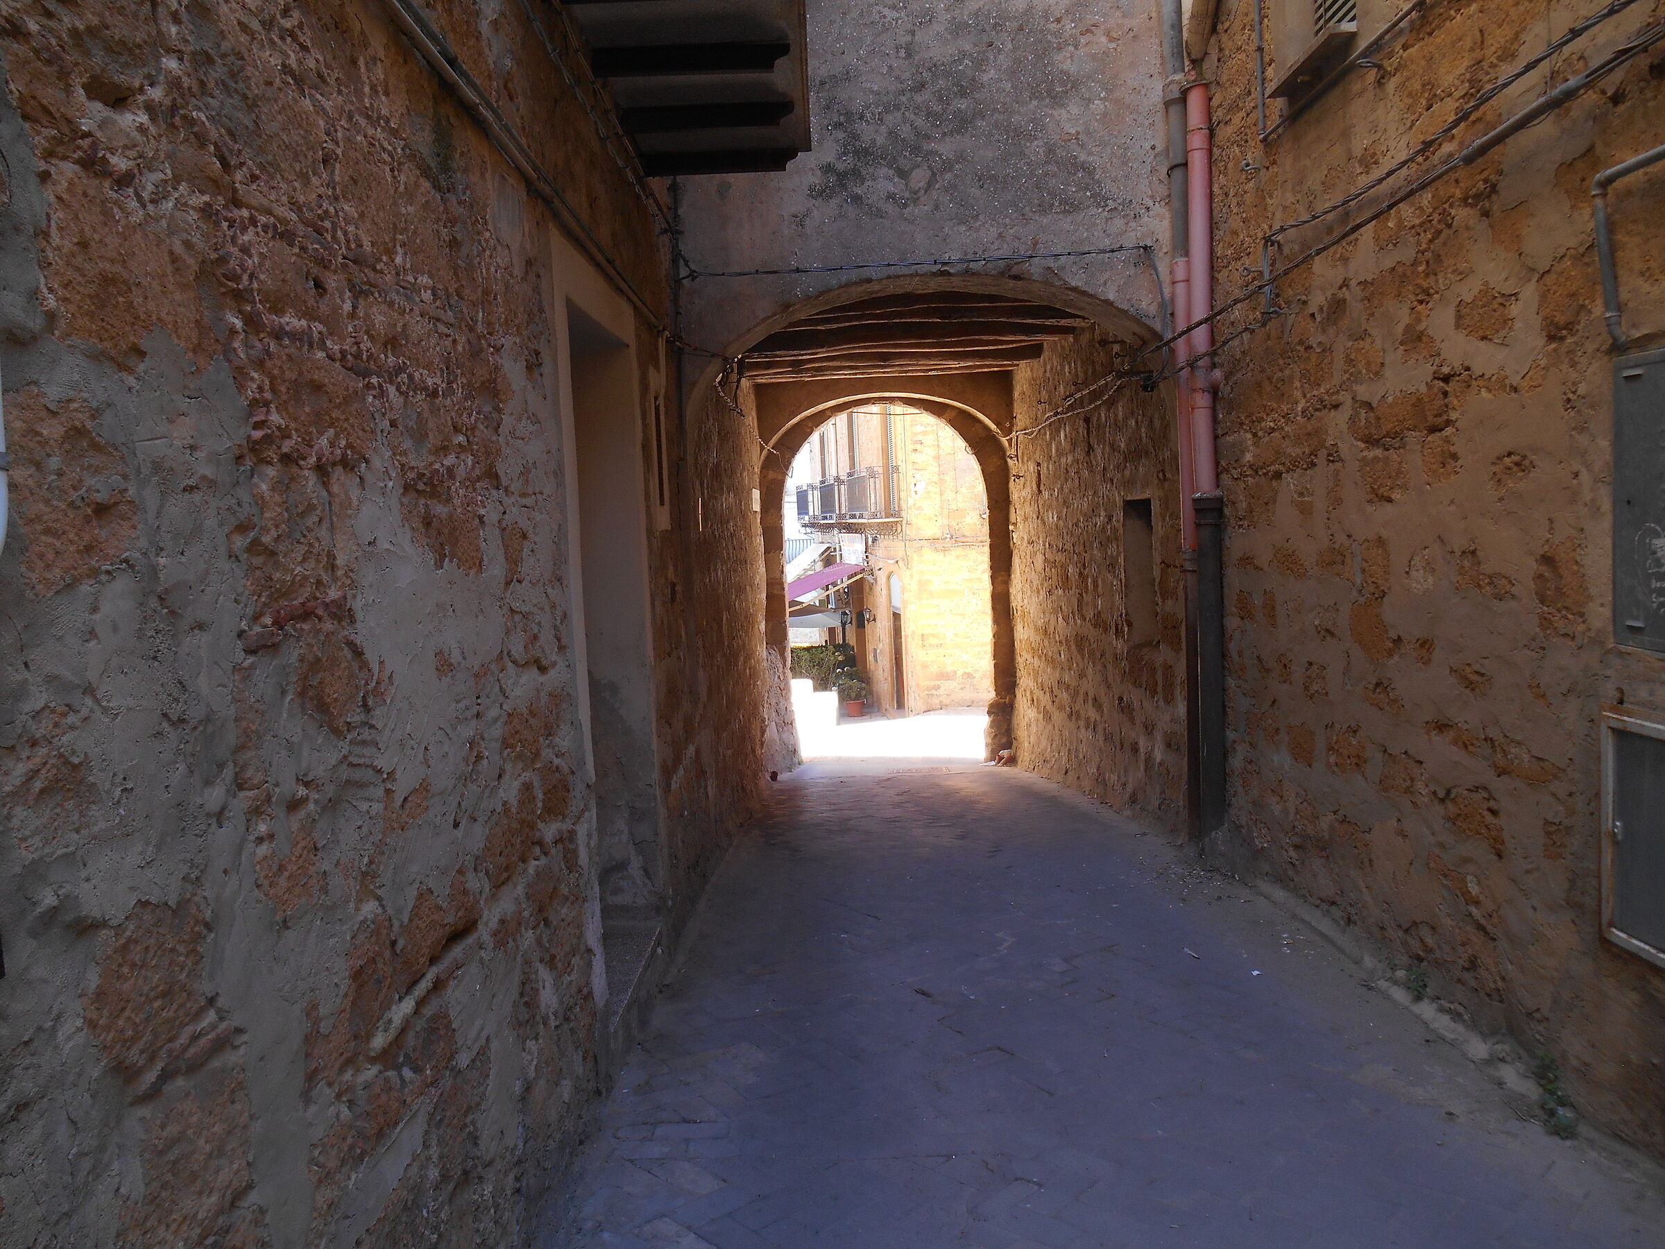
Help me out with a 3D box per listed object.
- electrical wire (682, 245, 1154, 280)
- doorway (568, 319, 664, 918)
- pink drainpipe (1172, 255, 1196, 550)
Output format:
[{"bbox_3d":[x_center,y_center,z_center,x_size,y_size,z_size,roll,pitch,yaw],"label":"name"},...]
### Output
[{"bbox_3d":[0.436,-1.876,6.439,2.440,0.100,0.060,-2,4,1],"label":"electrical wire"},{"bbox_3d":[-0.889,0.112,4.437,0.280,2.300,1.050,-2,4,1],"label":"doorway"},{"bbox_3d":[1.851,-1.154,6.552,0.095,1.540,0.095,-2,4,1],"label":"pink drainpipe"}]

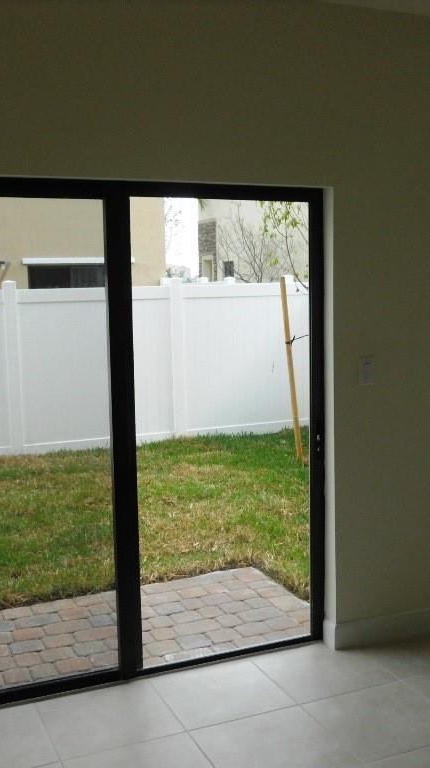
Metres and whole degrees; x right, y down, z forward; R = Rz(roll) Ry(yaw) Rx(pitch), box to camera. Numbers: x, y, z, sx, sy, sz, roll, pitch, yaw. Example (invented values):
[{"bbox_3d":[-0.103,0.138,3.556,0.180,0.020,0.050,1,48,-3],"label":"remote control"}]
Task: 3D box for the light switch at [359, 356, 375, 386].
[{"bbox_3d":[0.663,-0.053,3.585,0.078,0.124,0.012,-4,7,-23],"label":"light switch"}]

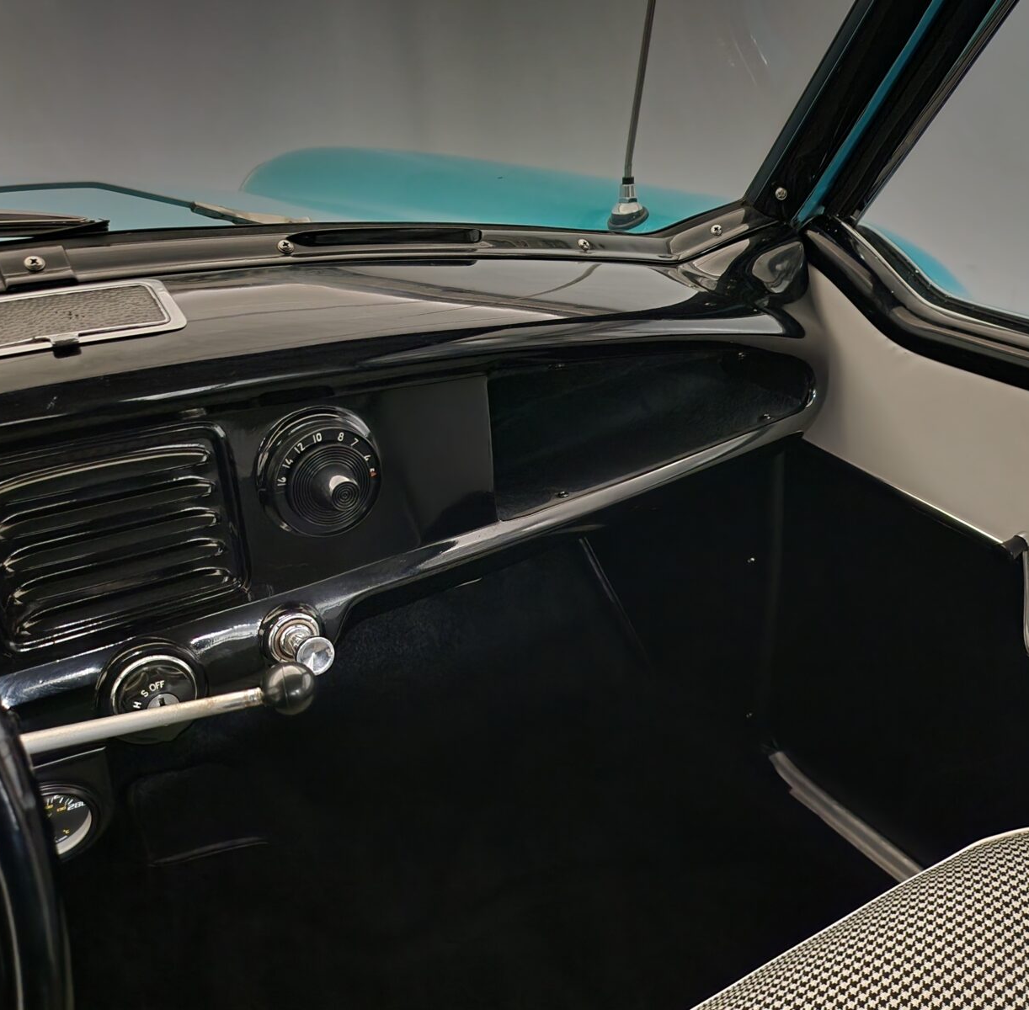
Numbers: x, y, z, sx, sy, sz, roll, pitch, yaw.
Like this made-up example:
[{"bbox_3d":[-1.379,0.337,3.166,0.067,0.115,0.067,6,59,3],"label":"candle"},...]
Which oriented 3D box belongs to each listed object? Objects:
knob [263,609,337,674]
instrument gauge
[{"bbox_3d":[-0.132,0.089,0.585,0.038,0.038,0.046,-17,16,-28],"label":"knob"},{"bbox_3d":[-0.297,0.199,0.594,0.058,0.058,0.030,-15,30,-25],"label":"instrument gauge"}]

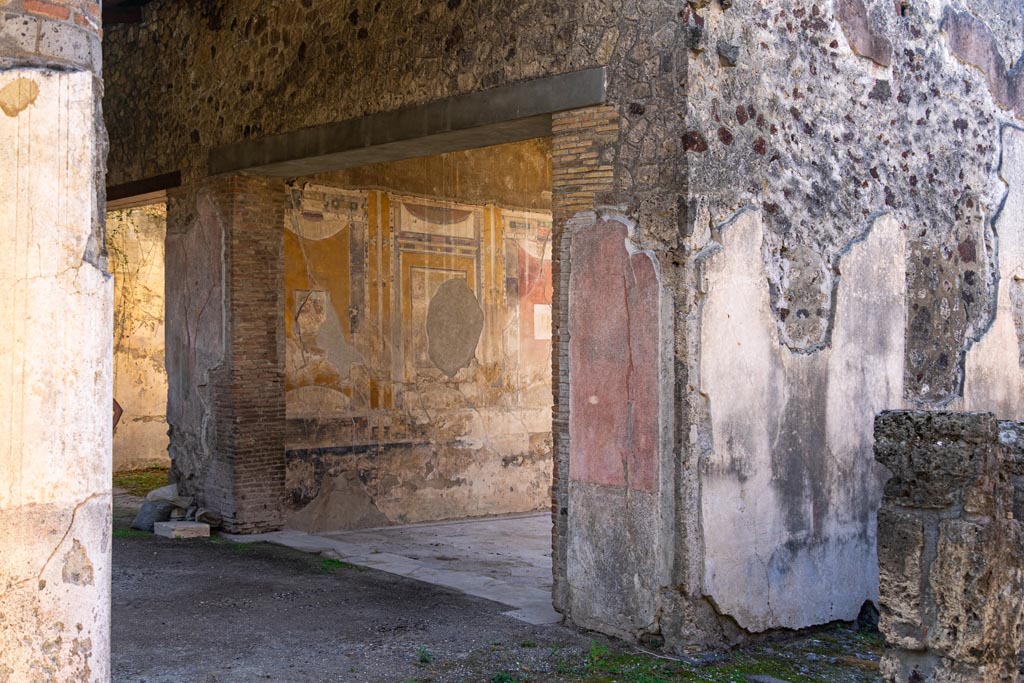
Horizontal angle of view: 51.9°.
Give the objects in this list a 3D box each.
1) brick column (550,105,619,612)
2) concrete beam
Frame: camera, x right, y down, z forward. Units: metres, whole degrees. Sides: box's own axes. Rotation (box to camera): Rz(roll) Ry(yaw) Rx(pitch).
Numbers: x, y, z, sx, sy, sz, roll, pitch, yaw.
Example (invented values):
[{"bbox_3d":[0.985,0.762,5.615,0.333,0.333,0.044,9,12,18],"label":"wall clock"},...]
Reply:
[{"bbox_3d":[0.551,0.138,5.895,0.460,2.789,0.466,1,1,44],"label":"brick column"},{"bbox_3d":[-0.787,-1.396,7.171,4.023,0.200,0.486,1,1,44],"label":"concrete beam"}]

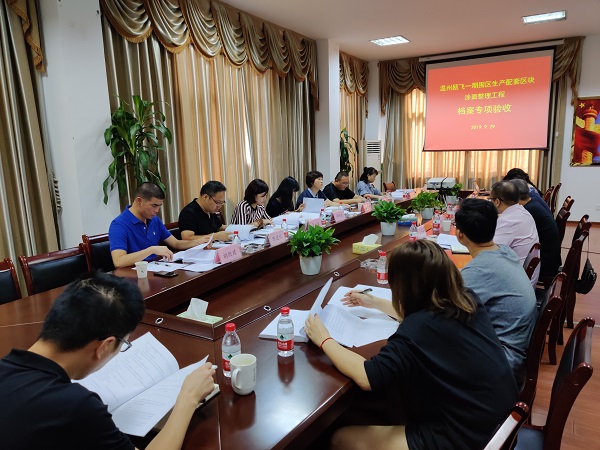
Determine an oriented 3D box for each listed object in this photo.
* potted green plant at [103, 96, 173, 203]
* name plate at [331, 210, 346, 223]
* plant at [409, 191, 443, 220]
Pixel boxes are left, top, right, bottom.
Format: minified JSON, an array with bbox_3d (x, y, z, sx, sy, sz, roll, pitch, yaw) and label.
[{"bbox_3d":[-1.370,-0.119,4.117,0.580,1.950,0.580,4,11,29],"label":"potted green plant"},{"bbox_3d":[0.369,-0.084,4.543,0.070,0.100,0.205,4,12,31],"label":"name plate"},{"bbox_3d":[1.367,-0.213,4.988,0.370,0.300,0.360,4,11,29],"label":"plant"}]

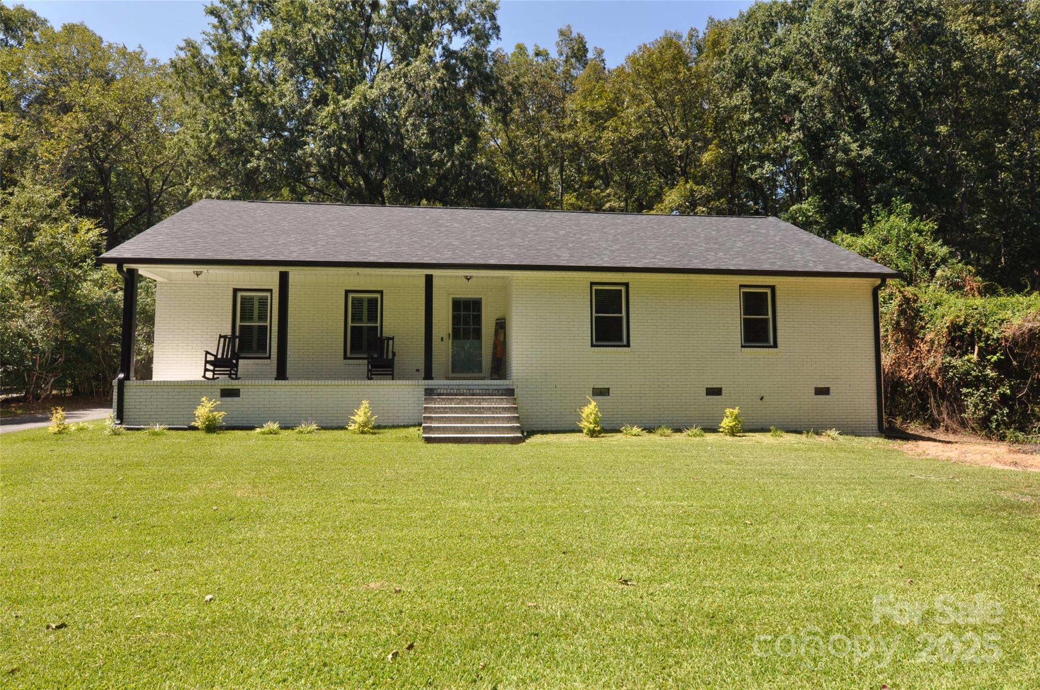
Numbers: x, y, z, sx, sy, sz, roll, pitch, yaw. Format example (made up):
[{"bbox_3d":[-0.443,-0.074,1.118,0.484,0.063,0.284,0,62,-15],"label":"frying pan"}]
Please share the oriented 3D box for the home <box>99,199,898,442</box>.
[{"bbox_3d":[-0.383,-0.872,18.538,17.792,6.777,10.438,0,-5,-7],"label":"home"}]

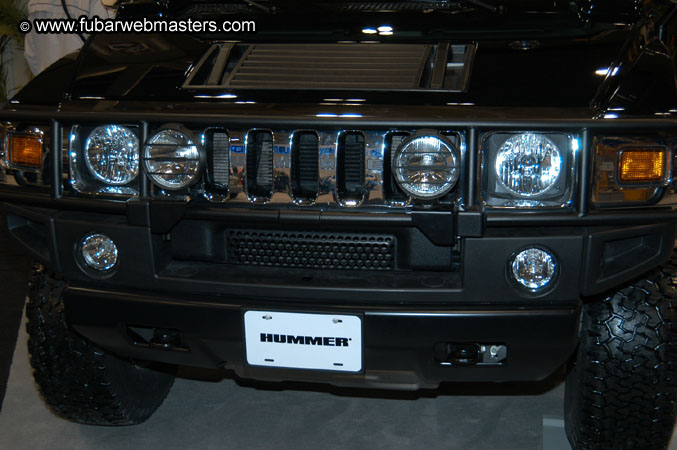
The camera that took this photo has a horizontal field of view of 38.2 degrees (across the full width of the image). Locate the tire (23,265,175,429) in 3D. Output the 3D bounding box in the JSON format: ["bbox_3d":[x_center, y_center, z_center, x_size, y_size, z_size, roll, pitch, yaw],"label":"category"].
[{"bbox_3d":[-0.830,0.308,3.634,0.317,0.866,0.876,2,13,10],"label":"tire"}]

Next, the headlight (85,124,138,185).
[{"bbox_3d":[-0.604,-0.192,2.642,0.165,0.165,0.080,2,13,9],"label":"headlight"}]

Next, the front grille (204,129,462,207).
[{"bbox_3d":[-0.058,-0.154,2.481,0.735,0.202,0.080,2,13,9],"label":"front grille"}]

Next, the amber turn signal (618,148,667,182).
[{"bbox_3d":[0.786,-0.159,2.532,0.121,0.088,0.060,1,13,3],"label":"amber turn signal"}]

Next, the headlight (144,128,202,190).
[{"bbox_3d":[-0.395,-0.165,2.401,0.152,0.156,0.090,2,13,9],"label":"headlight"}]

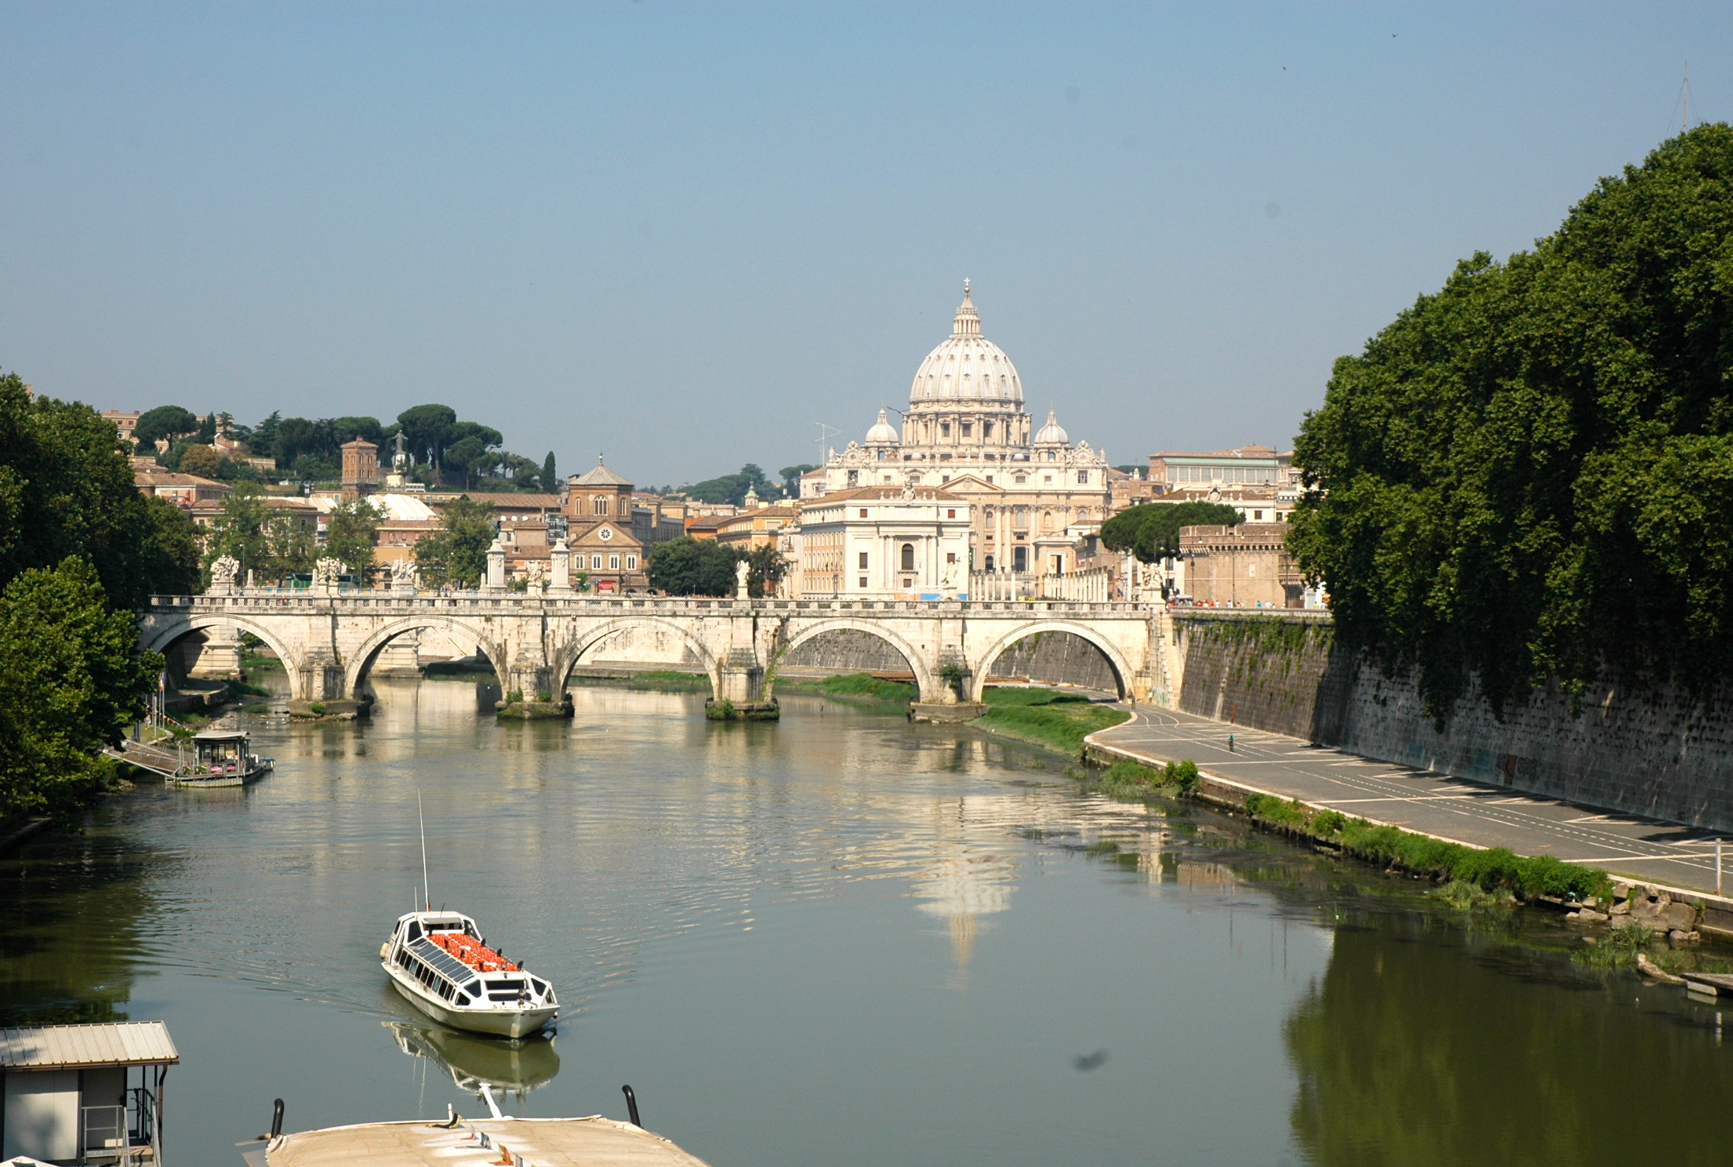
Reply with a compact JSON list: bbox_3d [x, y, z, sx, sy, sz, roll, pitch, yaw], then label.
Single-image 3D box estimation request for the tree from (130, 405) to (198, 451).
[{"bbox_3d":[-210.846,-46.374,1010.000,19.390,14.840,19.390,0,0,-12],"label":"tree"}]

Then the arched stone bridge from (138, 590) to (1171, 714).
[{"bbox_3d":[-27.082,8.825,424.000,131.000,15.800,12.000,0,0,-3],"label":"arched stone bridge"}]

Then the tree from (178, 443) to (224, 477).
[{"bbox_3d":[-190.025,-35.067,960.000,12.540,9.800,12.000,0,0,-11],"label":"tree"}]

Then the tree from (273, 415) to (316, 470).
[{"bbox_3d":[-171.686,-42.045,1010.000,12.120,16.080,12.120,0,0,-10],"label":"tree"}]

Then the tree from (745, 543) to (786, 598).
[{"bbox_3d":[-16.799,-2.057,560.000,6.720,9.370,6.720,0,0,-2],"label":"tree"}]

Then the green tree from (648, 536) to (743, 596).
[{"bbox_3d":[-31.758,-2.933,625.000,17.350,11.220,15.000,0,0,-3],"label":"green tree"}]

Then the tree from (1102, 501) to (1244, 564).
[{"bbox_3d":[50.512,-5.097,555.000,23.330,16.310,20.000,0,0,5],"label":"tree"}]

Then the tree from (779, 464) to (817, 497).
[{"bbox_3d":[-32.324,-48.976,1600.000,17.920,16.330,17.920,0,0,-1],"label":"tree"}]

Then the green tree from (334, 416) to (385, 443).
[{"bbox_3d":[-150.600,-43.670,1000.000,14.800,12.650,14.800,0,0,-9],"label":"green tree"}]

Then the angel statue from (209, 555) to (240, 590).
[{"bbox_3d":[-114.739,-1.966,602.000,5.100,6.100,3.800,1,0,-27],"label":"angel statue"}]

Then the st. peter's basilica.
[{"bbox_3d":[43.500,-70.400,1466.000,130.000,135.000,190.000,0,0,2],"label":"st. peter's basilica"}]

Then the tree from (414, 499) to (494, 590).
[{"bbox_3d":[-83.045,-7.656,676.000,16.280,19.450,15.000,0,0,-7],"label":"tree"}]

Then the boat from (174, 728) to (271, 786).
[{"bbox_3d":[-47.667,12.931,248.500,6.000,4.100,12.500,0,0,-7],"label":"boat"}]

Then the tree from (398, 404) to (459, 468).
[{"bbox_3d":[-131.495,-43.900,1010.000,18.960,19.790,17.500,0,0,-7],"label":"tree"}]

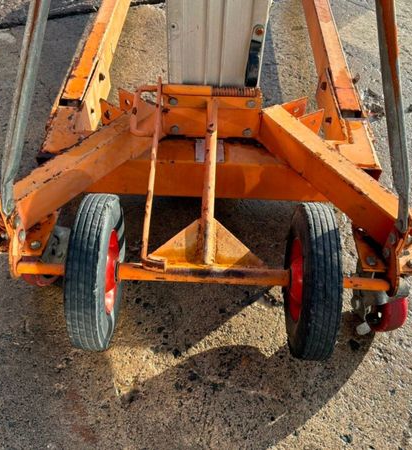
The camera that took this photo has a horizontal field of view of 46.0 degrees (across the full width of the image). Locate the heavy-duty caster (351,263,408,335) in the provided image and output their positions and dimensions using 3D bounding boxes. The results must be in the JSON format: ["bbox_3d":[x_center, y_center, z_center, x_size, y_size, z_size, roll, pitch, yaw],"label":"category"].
[{"bbox_3d":[0.322,0.116,0.908,0.100,0.158,0.135,-7,50,-8],"label":"heavy-duty caster"}]

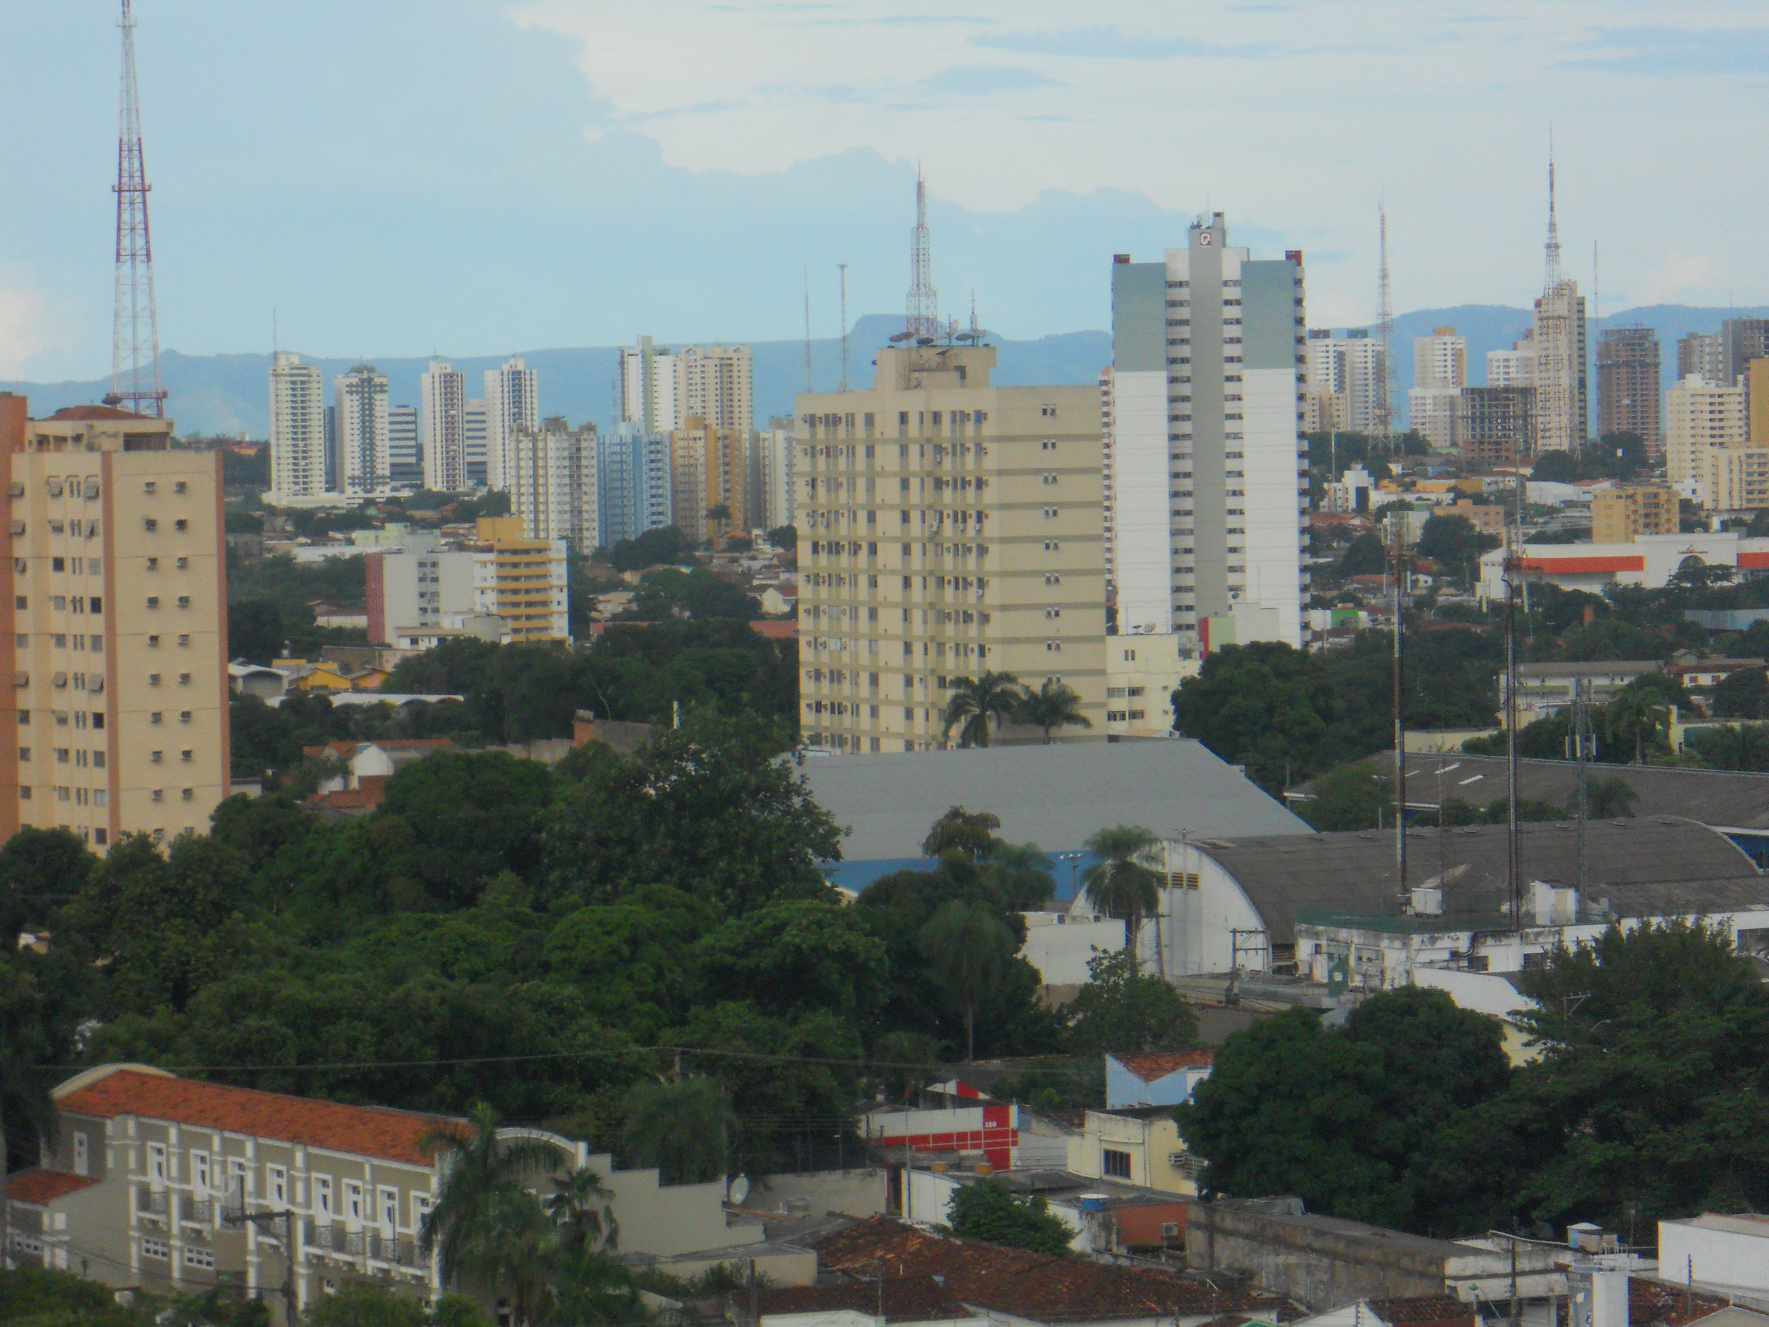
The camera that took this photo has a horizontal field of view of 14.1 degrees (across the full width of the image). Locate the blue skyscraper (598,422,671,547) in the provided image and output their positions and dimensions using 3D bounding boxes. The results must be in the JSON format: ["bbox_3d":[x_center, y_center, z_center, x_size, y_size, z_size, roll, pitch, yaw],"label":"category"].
[{"bbox_3d":[-82.144,-58.504,2362.379,18.330,42.180,16.960,1,3,40],"label":"blue skyscraper"}]

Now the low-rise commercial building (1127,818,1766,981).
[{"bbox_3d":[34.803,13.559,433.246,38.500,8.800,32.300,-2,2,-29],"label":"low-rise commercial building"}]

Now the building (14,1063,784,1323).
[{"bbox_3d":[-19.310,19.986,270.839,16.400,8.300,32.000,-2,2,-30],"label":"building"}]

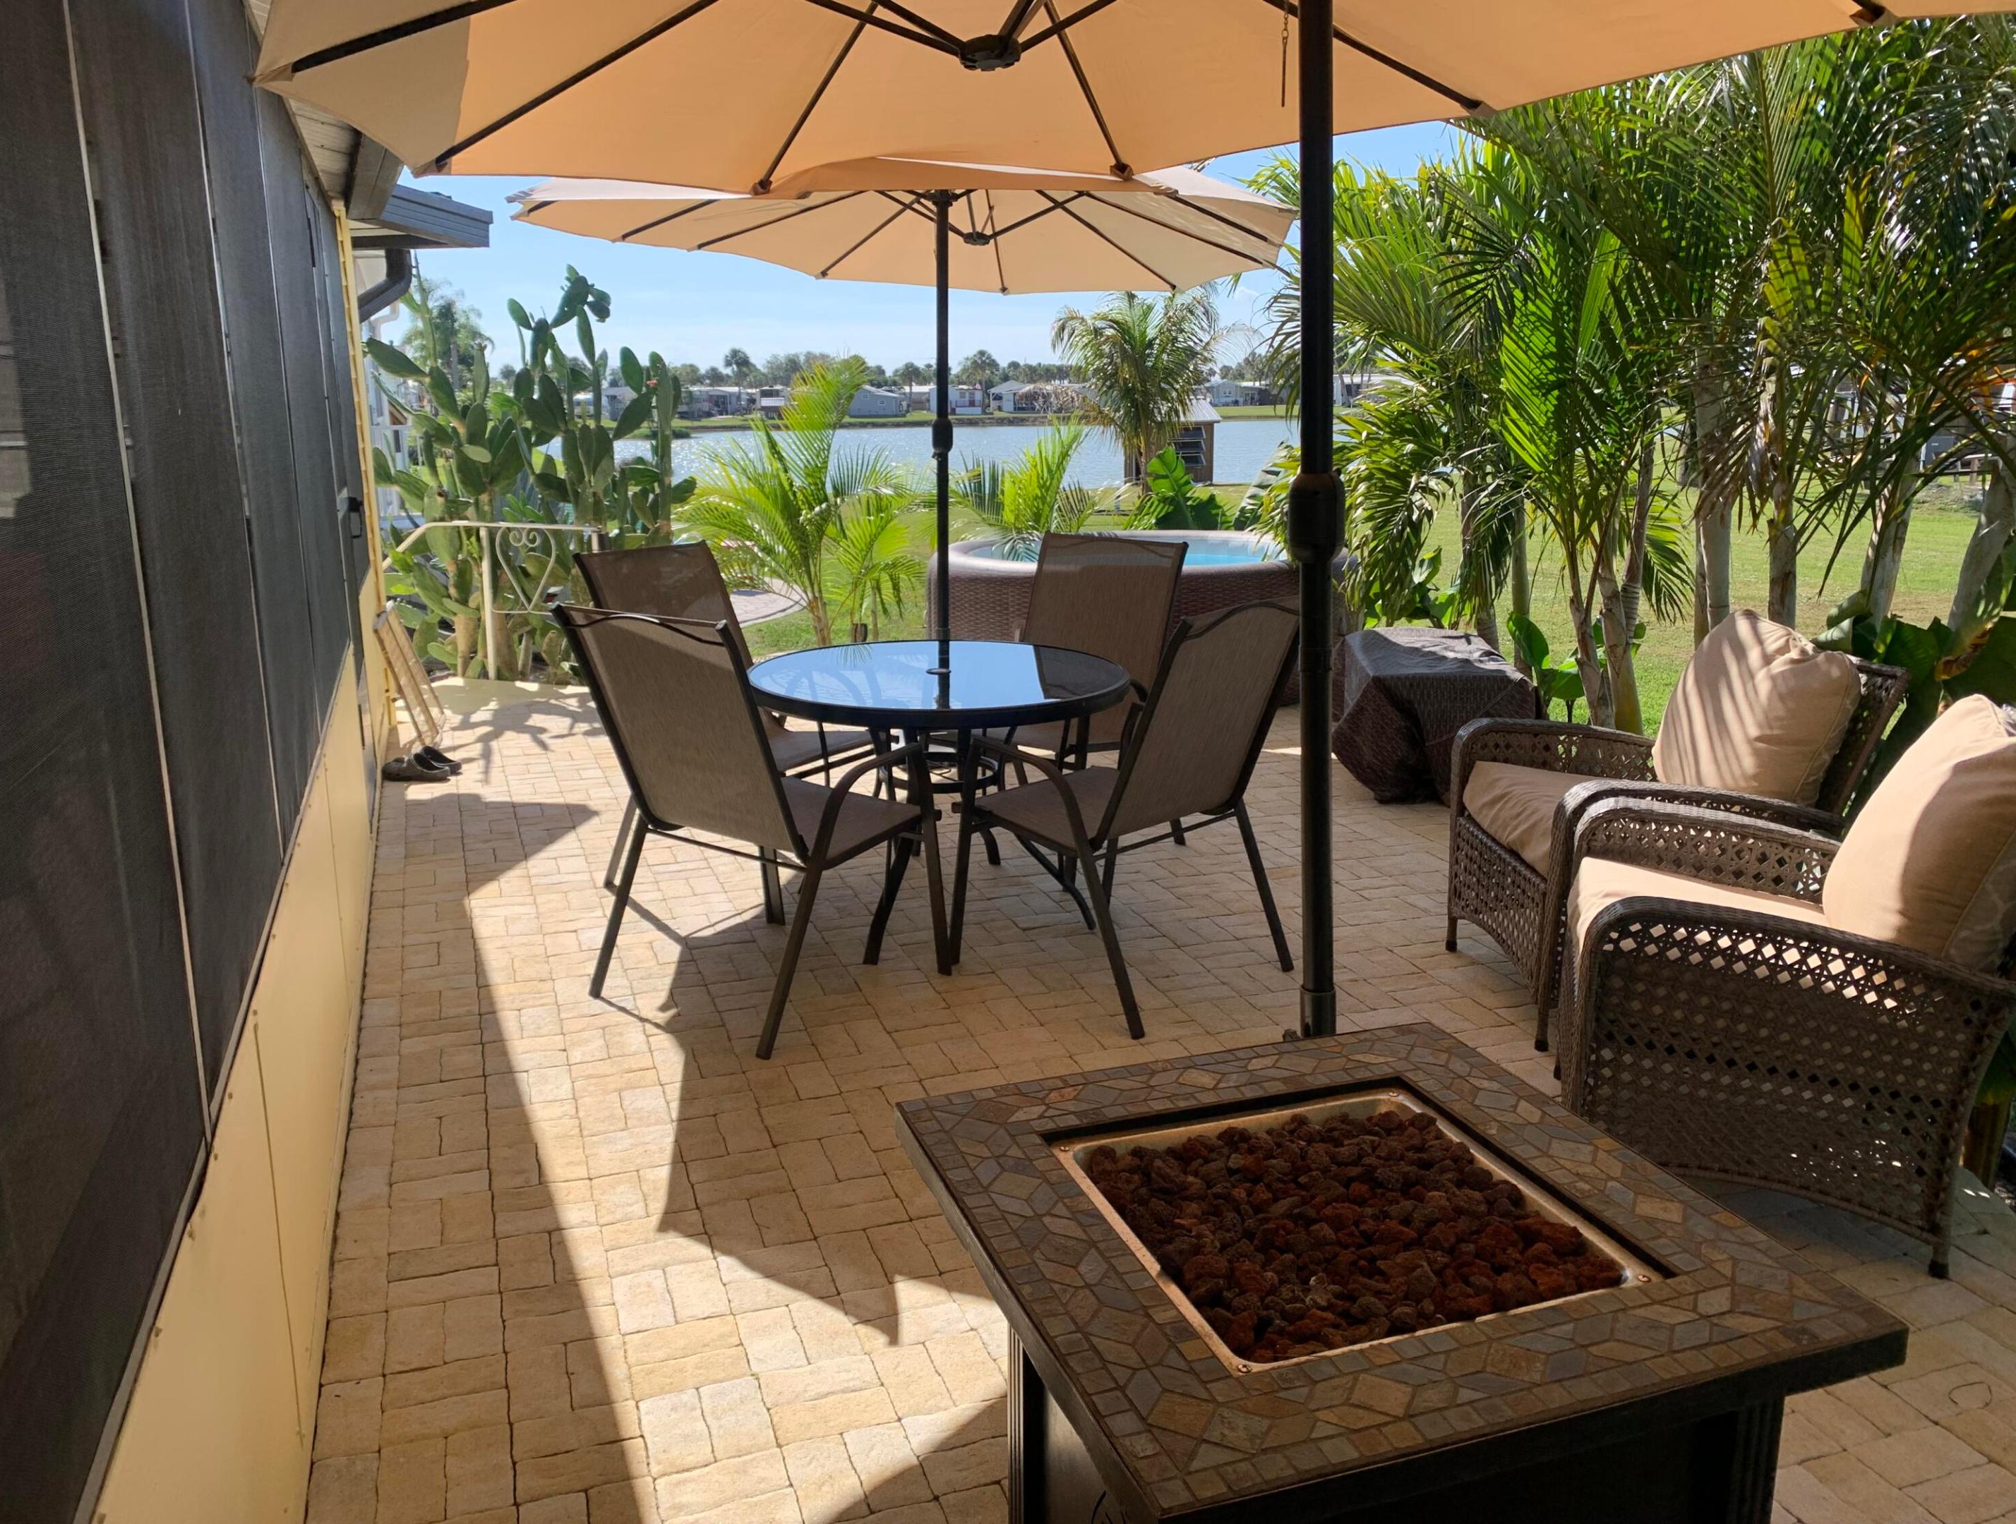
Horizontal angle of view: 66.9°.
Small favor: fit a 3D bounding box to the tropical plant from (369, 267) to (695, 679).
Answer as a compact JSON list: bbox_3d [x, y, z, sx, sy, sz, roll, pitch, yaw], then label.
[{"bbox_3d":[-2.696,-1.672,8.653,1.750,2.160,1.400,0,13,0],"label":"tropical plant"}]

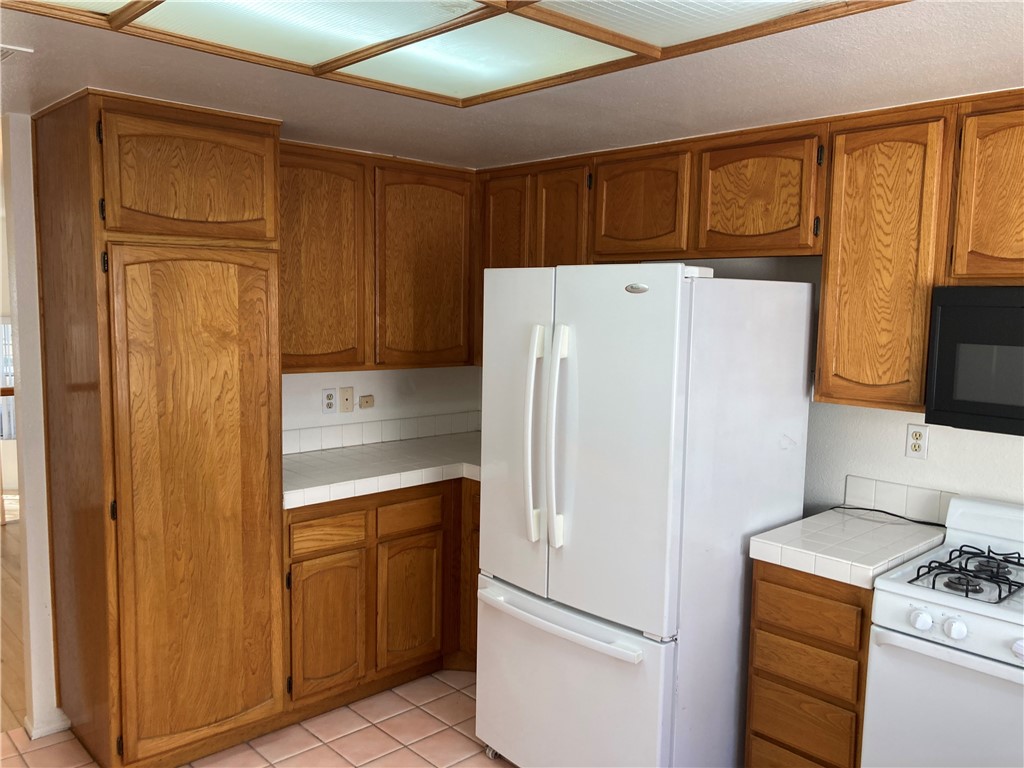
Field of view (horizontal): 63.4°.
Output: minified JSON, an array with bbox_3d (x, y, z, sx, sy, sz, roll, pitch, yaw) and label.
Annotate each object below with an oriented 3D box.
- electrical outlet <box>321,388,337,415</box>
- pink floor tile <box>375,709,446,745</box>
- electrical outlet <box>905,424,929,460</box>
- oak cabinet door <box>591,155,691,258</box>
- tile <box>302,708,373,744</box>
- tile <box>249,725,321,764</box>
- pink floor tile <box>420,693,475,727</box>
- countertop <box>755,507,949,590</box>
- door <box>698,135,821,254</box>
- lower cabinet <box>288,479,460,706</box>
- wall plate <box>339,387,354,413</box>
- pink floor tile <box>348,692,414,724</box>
[{"bbox_3d":[-0.858,0.082,3.897,0.072,0.116,0.012,-4,8,-43],"label":"electrical outlet"},{"bbox_3d":[-0.388,1.317,3.189,0.202,0.014,0.202,-4,8,-43],"label":"pink floor tile"},{"bbox_3d":[1.390,0.198,2.839,0.012,0.117,0.072,-4,8,-43],"label":"electrical outlet"},{"bbox_3d":[0.517,-0.707,3.288,0.024,0.363,0.453,-4,8,-43],"label":"oak cabinet door"},{"bbox_3d":[-0.679,1.310,3.194,0.202,0.014,0.190,-4,8,-43],"label":"tile"},{"bbox_3d":[-0.832,1.322,3.052,0.202,0.014,0.190,-4,8,-43],"label":"tile"},{"bbox_3d":[-0.235,1.305,3.331,0.202,0.014,0.202,-4,8,-43],"label":"pink floor tile"},{"bbox_3d":[1.109,0.511,2.686,0.643,0.069,0.392,-4,8,-43],"label":"countertop"},{"bbox_3d":[0.865,-0.660,2.920,0.024,0.356,0.446,-4,8,-43],"label":"door"},{"bbox_3d":[-0.749,0.809,3.644,0.860,0.799,0.636,-4,8,-43],"label":"lower cabinet"},{"bbox_3d":[-0.789,0.075,3.961,0.074,0.118,0.012,-4,8,-43],"label":"wall plate"},{"bbox_3d":[-0.526,1.298,3.336,0.202,0.014,0.190,-4,8,-43],"label":"pink floor tile"}]

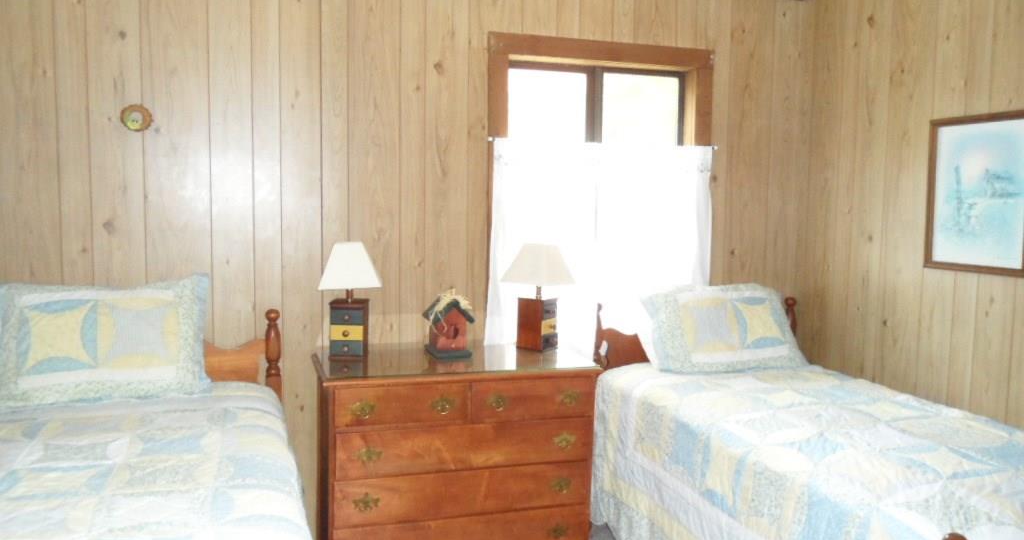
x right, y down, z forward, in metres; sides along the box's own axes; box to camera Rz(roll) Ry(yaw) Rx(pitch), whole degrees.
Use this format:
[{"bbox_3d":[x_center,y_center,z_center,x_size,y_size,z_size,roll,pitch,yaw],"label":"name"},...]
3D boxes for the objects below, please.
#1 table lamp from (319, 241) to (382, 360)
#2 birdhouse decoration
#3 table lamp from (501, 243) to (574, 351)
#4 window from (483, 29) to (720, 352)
[{"bbox_3d":[-0.610,0.118,3.010,0.210,0.433,0.210,1,7,-1],"label":"table lamp"},{"bbox_3d":[-0.248,0.203,3.175,0.165,0.268,0.185,-1,6,-17],"label":"birdhouse decoration"},{"bbox_3d":[0.110,0.108,3.252,0.210,0.433,0.210,6,8,35],"label":"table lamp"},{"bbox_3d":[0.392,-0.321,3.561,1.090,1.370,0.110,-1,6,-19],"label":"window"}]

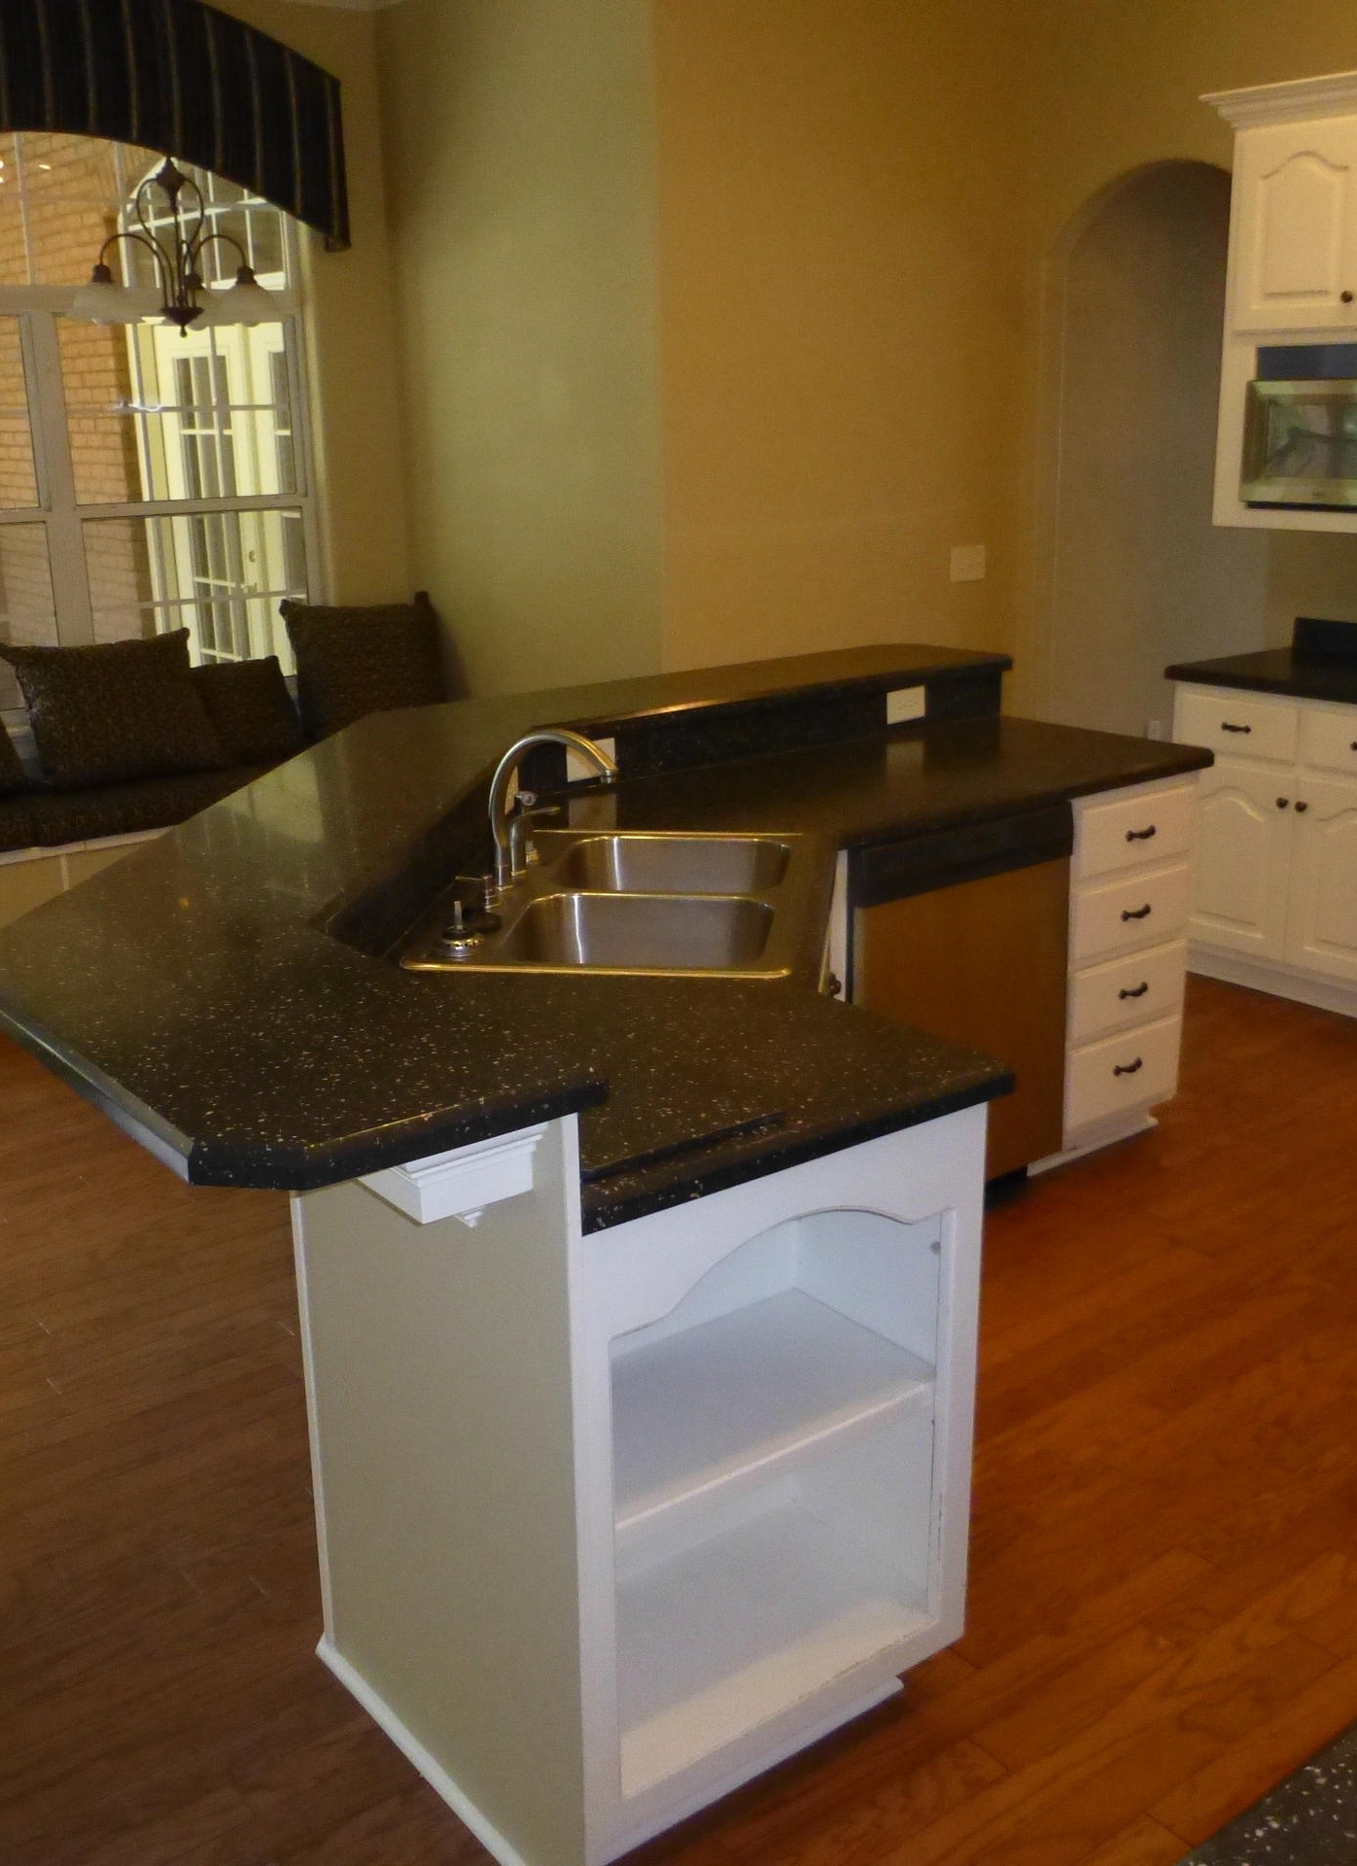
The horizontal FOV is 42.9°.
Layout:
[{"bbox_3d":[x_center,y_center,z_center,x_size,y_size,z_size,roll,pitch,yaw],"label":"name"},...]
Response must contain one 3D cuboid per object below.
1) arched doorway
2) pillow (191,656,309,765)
[{"bbox_3d":[1.614,-1.295,5.796,0.130,2.375,0.990,-13,20,-34],"label":"arched doorway"},{"bbox_3d":[-1.471,-0.735,5.841,0.360,0.340,0.130,-18,3,-34],"label":"pillow"}]

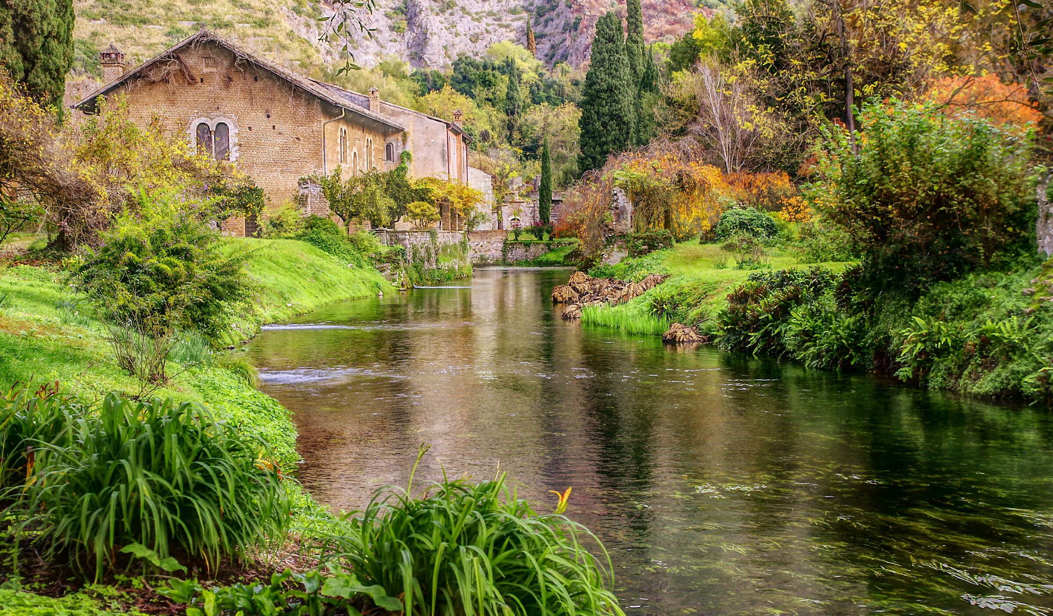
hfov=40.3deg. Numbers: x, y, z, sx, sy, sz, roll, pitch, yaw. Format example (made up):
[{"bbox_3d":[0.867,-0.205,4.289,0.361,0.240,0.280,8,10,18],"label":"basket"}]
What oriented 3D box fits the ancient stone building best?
[{"bbox_3d":[-12.030,-8.712,78.740,15.900,9.600,28.400,-1,3,4],"label":"ancient stone building"}]

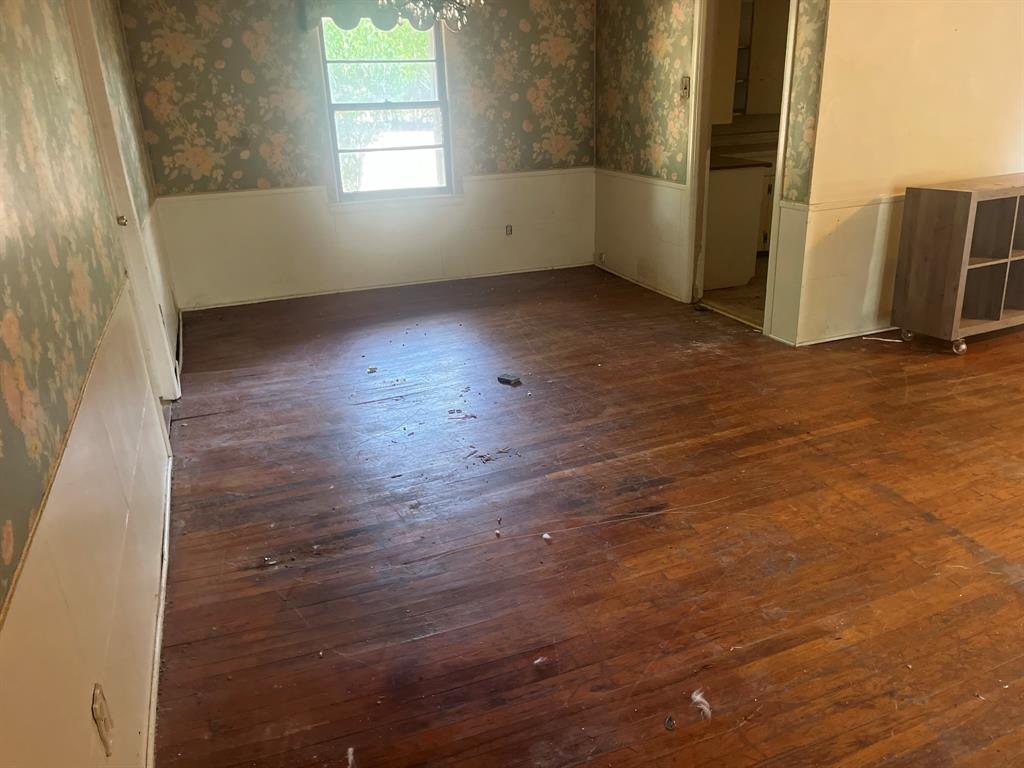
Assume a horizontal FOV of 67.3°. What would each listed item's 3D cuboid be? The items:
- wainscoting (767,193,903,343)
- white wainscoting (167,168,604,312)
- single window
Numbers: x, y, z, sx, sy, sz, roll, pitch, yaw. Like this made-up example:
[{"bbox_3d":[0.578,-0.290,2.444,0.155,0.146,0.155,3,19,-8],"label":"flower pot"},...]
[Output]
[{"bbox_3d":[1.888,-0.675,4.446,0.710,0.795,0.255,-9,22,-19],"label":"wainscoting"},{"bbox_3d":[-0.847,-1.137,5.870,3.294,0.795,0.050,-9,22,-19],"label":"white wainscoting"},{"bbox_3d":[-0.874,-1.990,5.543,0.881,1.283,0.090,-9,22,-19],"label":"single window"}]

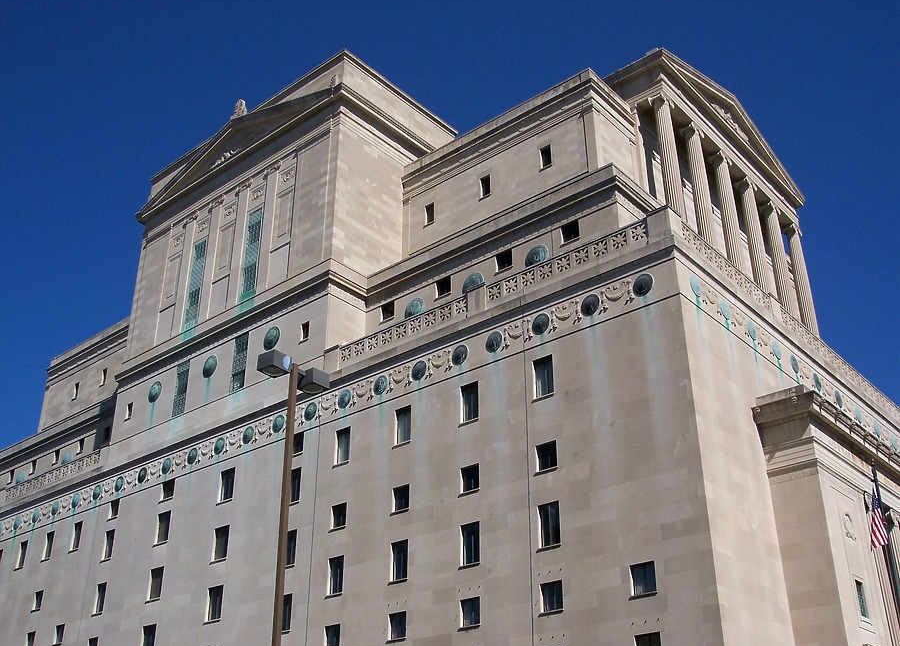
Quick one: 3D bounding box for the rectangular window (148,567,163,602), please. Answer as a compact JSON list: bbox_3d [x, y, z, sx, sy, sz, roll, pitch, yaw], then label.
[{"bbox_3d":[-19.535,17.494,65.979,1.463,2.156,0.260,-22,-35,35],"label":"rectangular window"}]

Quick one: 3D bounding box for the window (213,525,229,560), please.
[{"bbox_3d":[-14.965,14.554,64.995,1.645,2.179,0.300,-22,-35,36],"label":"window"}]

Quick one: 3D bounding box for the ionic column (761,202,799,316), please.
[{"bbox_3d":[26.748,-4.870,79.839,1.376,10.560,1.376,-22,-35,35],"label":"ionic column"}]

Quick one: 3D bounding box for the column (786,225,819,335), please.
[{"bbox_3d":[29.140,-2.897,81.567,1.672,11.134,1.672,-22,-35,35],"label":"column"}]

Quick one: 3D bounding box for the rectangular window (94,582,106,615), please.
[{"bbox_3d":[-25.522,20.302,72.401,1.214,2.276,0.300,-22,-35,36],"label":"rectangular window"}]

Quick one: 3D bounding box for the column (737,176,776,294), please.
[{"bbox_3d":[23.764,-6.472,76.787,1.376,10.560,1.376,-22,-35,35],"label":"column"}]

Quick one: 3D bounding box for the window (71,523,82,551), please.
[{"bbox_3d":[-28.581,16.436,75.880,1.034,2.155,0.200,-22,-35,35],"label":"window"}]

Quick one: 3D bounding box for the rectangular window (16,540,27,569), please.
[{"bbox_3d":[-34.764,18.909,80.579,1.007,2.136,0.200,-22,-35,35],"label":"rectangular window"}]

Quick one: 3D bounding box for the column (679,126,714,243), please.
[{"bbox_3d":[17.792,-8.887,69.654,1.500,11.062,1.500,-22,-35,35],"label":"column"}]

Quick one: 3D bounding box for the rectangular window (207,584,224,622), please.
[{"bbox_3d":[-14.431,17.409,61.048,1.500,2.119,0.260,-22,-35,35],"label":"rectangular window"}]

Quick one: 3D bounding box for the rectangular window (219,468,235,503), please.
[{"bbox_3d":[-15.491,11.375,69.153,1.560,2.260,0.300,-22,-35,35],"label":"rectangular window"}]

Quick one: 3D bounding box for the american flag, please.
[{"bbox_3d":[19.160,8.666,44.000,0.850,2.600,0.400,-12,-30,21],"label":"american flag"}]

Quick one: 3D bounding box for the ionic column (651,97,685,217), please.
[{"bbox_3d":[15.153,-10.695,68.208,1.632,11.952,1.680,-22,-35,36],"label":"ionic column"}]

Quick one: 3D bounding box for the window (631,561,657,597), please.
[{"bbox_3d":[8.572,11.292,43.431,1.207,1.407,0.300,-22,-35,36],"label":"window"}]

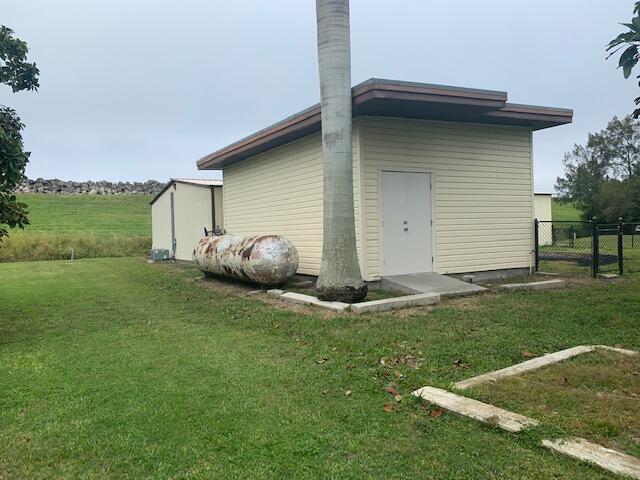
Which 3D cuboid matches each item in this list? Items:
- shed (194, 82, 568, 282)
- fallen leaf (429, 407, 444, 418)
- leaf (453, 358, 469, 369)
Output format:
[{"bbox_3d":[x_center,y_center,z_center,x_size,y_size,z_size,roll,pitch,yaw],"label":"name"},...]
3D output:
[{"bbox_3d":[1.012,-1.060,13.651,6.180,3.900,10.370,-2,1,-29],"label":"shed"},{"bbox_3d":[0.790,1.171,3.265,0.103,0.035,0.120,-1,1,13],"label":"fallen leaf"},{"bbox_3d":[1.284,1.128,4.395,0.138,0.050,0.120,-1,1,16],"label":"leaf"}]

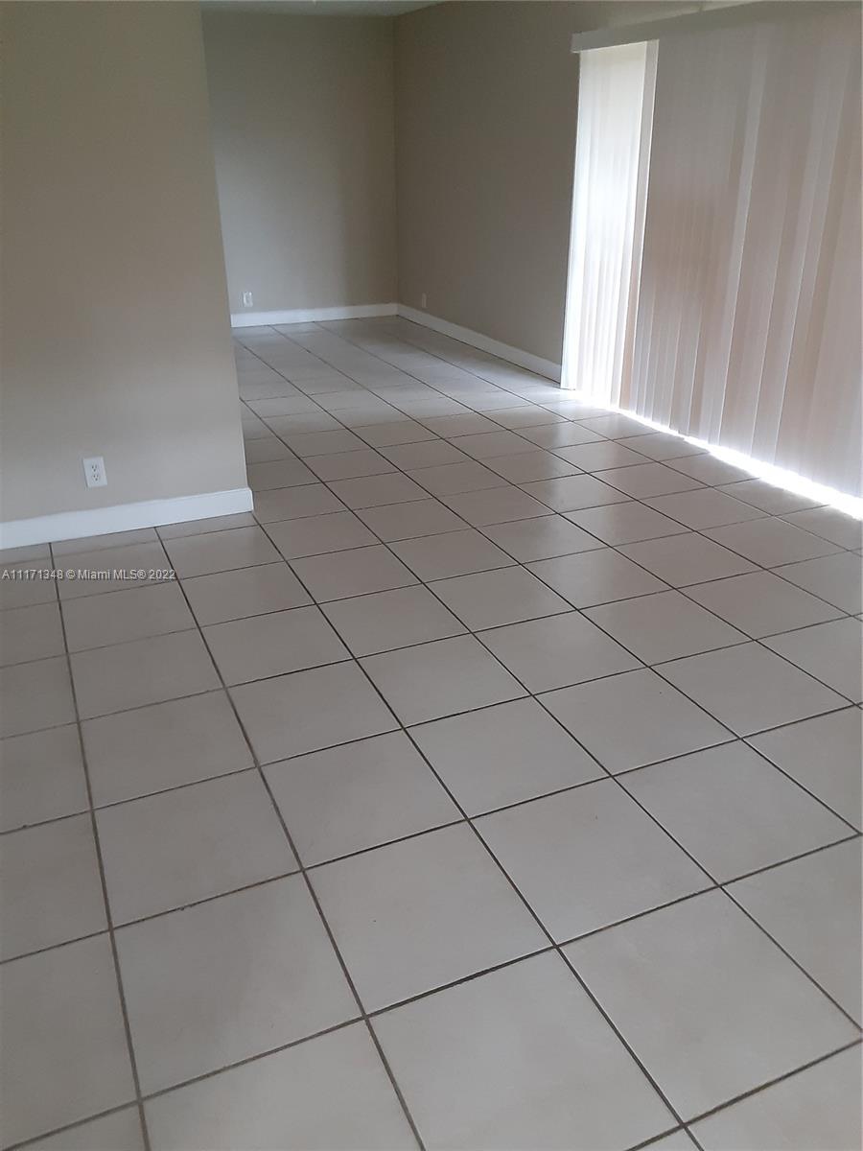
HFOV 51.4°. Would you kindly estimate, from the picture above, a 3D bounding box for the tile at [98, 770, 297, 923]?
[{"bbox_3d":[-0.552,0.613,2.080,0.401,0.010,0.401,-11,27,-21],"label":"tile"}]

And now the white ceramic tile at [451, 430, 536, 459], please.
[{"bbox_3d":[0.337,-0.698,4.827,0.401,0.010,0.401,-11,27,-21],"label":"white ceramic tile"}]

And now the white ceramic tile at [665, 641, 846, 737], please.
[{"bbox_3d":[0.937,0.327,2.662,0.401,0.010,0.401,-11,27,-21],"label":"white ceramic tile"}]

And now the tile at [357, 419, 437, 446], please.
[{"bbox_3d":[-0.201,-0.782,5.005,0.398,0.010,0.398,-11,27,-21],"label":"tile"}]

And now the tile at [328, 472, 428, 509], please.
[{"bbox_3d":[-0.253,-0.398,4.201,0.402,0.010,0.402,-11,28,-21],"label":"tile"}]

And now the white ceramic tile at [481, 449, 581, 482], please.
[{"bbox_3d":[0.494,-0.543,4.500,0.402,0.010,0.402,-11,28,-21],"label":"white ceramic tile"}]

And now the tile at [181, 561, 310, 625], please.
[{"bbox_3d":[-0.669,0.063,3.232,0.396,0.010,0.396,-11,27,-21],"label":"tile"}]

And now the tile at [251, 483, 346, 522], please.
[{"bbox_3d":[-0.624,-0.327,4.050,0.396,0.010,0.396,-11,27,-21],"label":"tile"}]

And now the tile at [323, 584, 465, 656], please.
[{"bbox_3d":[-0.133,0.152,3.035,0.398,0.010,0.398,-11,27,-21],"label":"tile"}]

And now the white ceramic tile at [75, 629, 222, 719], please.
[{"bbox_3d":[-0.878,0.294,2.749,0.396,0.010,0.396,-11,27,-21],"label":"white ceramic tile"}]

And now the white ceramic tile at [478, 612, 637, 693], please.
[{"bbox_3d":[0.400,0.238,2.852,0.396,0.010,0.396,-11,27,-21],"label":"white ceramic tile"}]

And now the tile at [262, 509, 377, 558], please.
[{"bbox_3d":[-0.461,-0.168,3.714,0.396,0.010,0.396,-11,27,-21],"label":"tile"}]

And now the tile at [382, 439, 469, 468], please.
[{"bbox_3d":[-0.039,-0.624,4.669,0.398,0.010,0.398,-11,27,-21],"label":"tile"}]

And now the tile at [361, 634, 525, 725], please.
[{"bbox_3d":[0.029,0.310,2.700,0.398,0.010,0.398,-11,27,-21],"label":"tile"}]

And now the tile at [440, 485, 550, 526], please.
[{"bbox_3d":[0.285,-0.307,3.998,0.398,0.010,0.398,-11,27,-21],"label":"tile"}]

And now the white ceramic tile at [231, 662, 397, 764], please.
[{"bbox_3d":[-0.344,0.383,2.568,0.402,0.010,0.402,-11,28,-21],"label":"white ceramic tile"}]

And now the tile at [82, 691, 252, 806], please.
[{"bbox_3d":[-0.713,0.452,2.408,0.398,0.010,0.398,-11,27,-21],"label":"tile"}]

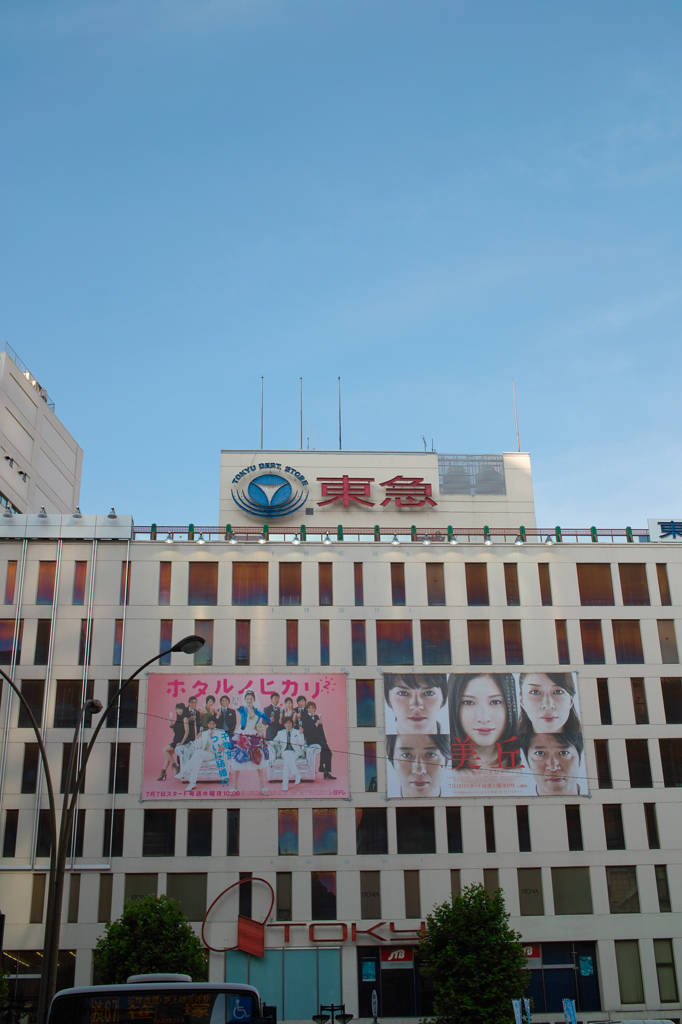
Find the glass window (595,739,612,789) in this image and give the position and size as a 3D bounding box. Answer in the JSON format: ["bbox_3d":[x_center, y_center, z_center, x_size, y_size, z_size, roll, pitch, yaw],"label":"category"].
[{"bbox_3d":[15.828,15.175,70.142,0.856,2.964,0.150,0,-24,-4],"label":"glass window"}]

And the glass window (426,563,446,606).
[{"bbox_3d":[6.199,4.697,75.715,1.132,2.958,0.150,0,-23,-4],"label":"glass window"}]

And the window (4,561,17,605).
[{"bbox_3d":[-20.492,4.400,72.474,0.531,2.911,0.150,0,-24,-4],"label":"window"}]

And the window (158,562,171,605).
[{"bbox_3d":[-11.132,4.559,73.925,0.704,2.905,0.200,0,-22,-4],"label":"window"}]

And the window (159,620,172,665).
[{"bbox_3d":[-10.498,7.821,70.039,0.711,2.869,0.150,0,-23,-3],"label":"window"}]

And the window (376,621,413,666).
[{"bbox_3d":[3.266,7.940,71.017,2.211,2.869,0.200,0,-20,-4],"label":"window"}]

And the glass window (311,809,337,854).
[{"bbox_3d":[-0.928,18.913,68.971,1.463,2.662,0.200,0,-22,-4],"label":"glass window"}]

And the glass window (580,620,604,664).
[{"bbox_3d":[15.435,7.957,71.395,1.346,2.839,0.150,0,-23,-3],"label":"glass window"}]

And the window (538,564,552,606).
[{"bbox_3d":[12.782,4.519,72.739,0.672,2.847,0.150,0,-23,-3],"label":"window"}]

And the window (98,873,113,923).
[{"bbox_3d":[-13.166,21.641,65.307,0.701,2.620,0.150,0,-24,-4],"label":"window"}]

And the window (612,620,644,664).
[{"bbox_3d":[18.385,8.300,74.537,1.804,2.923,0.200,0,-22,-4],"label":"window"}]

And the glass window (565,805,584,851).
[{"bbox_3d":[13.584,18.359,67.861,0.872,2.612,0.200,0,-20,-4],"label":"glass window"}]

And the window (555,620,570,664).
[{"bbox_3d":[13.631,7.987,71.708,0.702,2.834,0.200,0,-20,-4],"label":"window"}]

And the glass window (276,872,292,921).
[{"bbox_3d":[-3.266,22.270,67.478,0.877,2.676,0.200,0,-22,-4],"label":"glass window"}]

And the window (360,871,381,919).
[{"bbox_3d":[1.670,21.315,64.857,1.102,2.555,0.150,0,-23,-3],"label":"window"}]

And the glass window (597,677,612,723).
[{"bbox_3d":[16.534,11.874,72.993,0.667,2.931,0.200,0,-22,-4],"label":"glass window"}]

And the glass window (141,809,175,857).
[{"bbox_3d":[-10.577,18.771,68.135,1.840,2.673,0.150,0,-21,-4],"label":"glass window"}]

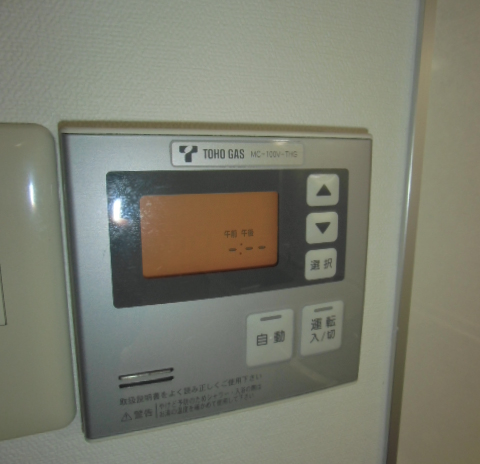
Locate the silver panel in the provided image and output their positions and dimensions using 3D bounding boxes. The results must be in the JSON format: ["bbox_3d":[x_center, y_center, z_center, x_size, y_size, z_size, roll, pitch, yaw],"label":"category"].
[{"bbox_3d":[-0.004,0.018,0.193,0.127,0.120,0.016,-4,11,-20],"label":"silver panel"}]

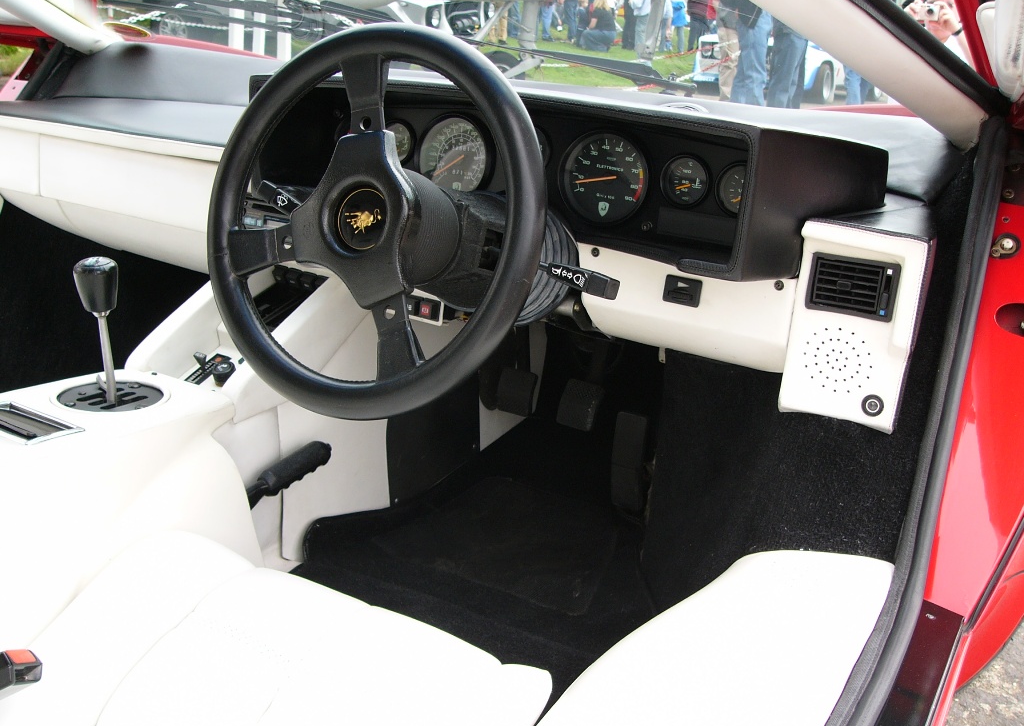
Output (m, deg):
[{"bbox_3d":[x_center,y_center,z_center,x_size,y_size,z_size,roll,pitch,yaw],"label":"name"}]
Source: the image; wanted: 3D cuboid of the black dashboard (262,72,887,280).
[{"bbox_3d":[0.057,-0.272,1.365,0.670,0.175,0.420,13,20,25],"label":"black dashboard"}]

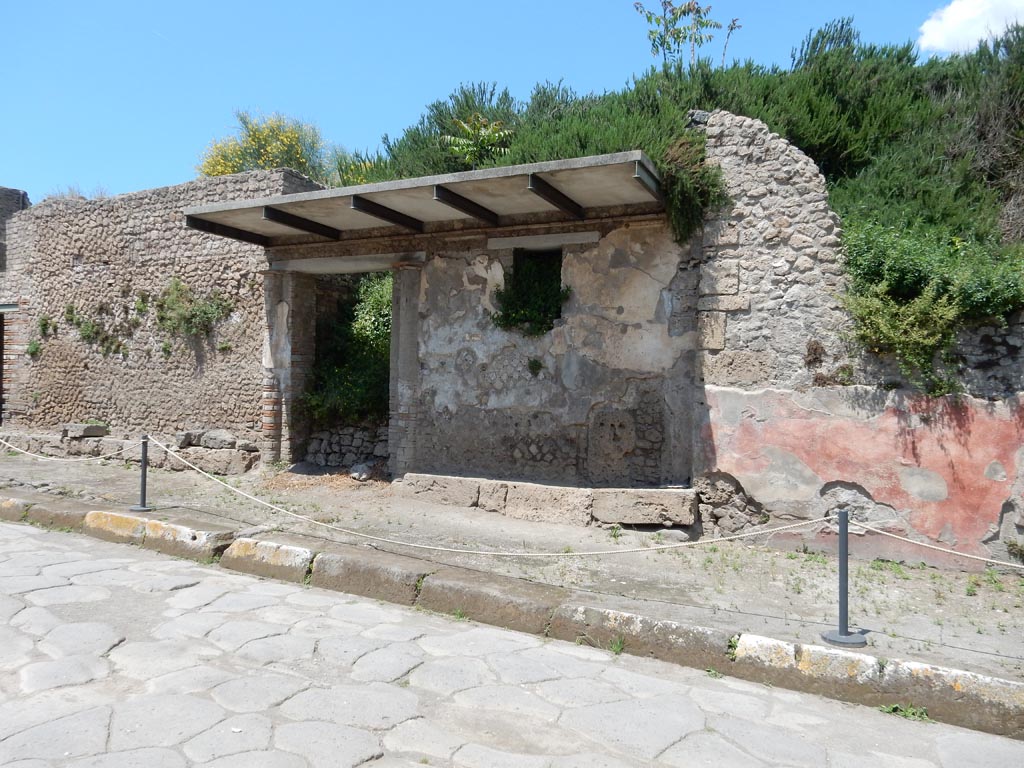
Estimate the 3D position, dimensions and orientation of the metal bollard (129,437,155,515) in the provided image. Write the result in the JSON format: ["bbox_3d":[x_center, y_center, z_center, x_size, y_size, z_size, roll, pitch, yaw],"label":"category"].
[{"bbox_3d":[-4.504,1.086,9.043,0.290,0.900,0.290,0,-1,24],"label":"metal bollard"}]

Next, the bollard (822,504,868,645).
[{"bbox_3d":[2.305,1.328,5.132,0.295,0.900,0.295,0,-1,24],"label":"bollard"}]

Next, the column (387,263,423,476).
[{"bbox_3d":[-1.459,-0.168,10.373,0.450,2.930,0.400,0,-1,24],"label":"column"}]

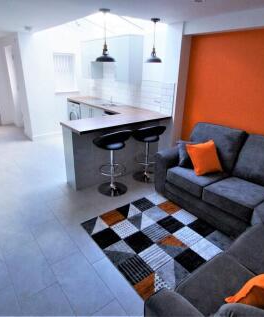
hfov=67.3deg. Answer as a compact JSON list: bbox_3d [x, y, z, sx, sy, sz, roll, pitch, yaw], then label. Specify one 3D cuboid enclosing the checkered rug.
[{"bbox_3d":[0.407,0.905,2.150,1.220,0.015,1.620,-15,27,-37],"label":"checkered rug"}]

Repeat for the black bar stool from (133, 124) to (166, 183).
[{"bbox_3d":[0.288,-0.076,3.360,0.480,0.840,0.460,-15,27,-37],"label":"black bar stool"}]

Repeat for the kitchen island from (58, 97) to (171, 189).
[{"bbox_3d":[-0.920,-0.525,4.230,1.760,0.920,2.850,-15,27,-37],"label":"kitchen island"}]

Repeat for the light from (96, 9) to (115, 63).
[{"bbox_3d":[-0.337,-1.557,2.500,0.225,0.560,0.225,2,21,-1],"label":"light"}]

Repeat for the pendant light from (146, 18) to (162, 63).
[{"bbox_3d":[0.337,-1.714,2.880,0.225,0.560,0.225,2,21,-1],"label":"pendant light"}]

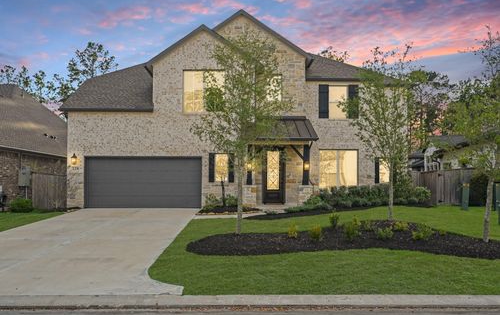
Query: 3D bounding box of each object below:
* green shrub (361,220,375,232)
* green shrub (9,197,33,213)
[{"bbox_3d":[3.157,1.827,9.700,0.376,0.322,0.360,0,-1,-2],"label":"green shrub"},{"bbox_3d":[-9.282,1.941,14.600,0.971,0.647,0.900,0,-1,-2],"label":"green shrub"}]

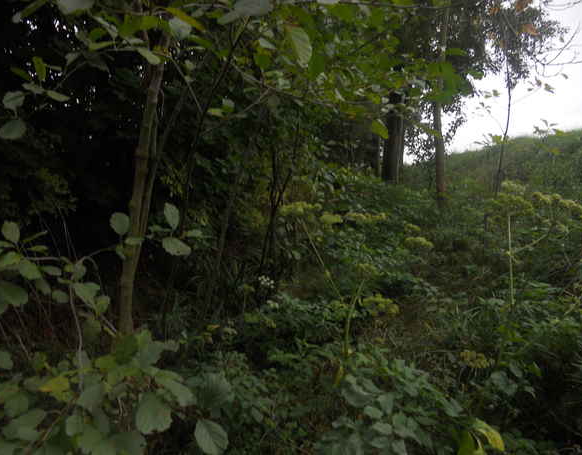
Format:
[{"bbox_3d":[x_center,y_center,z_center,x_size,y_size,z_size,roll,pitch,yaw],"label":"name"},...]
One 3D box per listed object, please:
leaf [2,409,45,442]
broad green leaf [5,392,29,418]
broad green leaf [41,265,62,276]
[{"bbox_3d":[-0.535,0.398,0.950,0.086,0.061,0.050,-2,5,-30],"label":"leaf"},{"bbox_3d":[-0.607,0.395,1.050,0.056,0.052,0.040,-2,5,-31],"label":"broad green leaf"},{"bbox_3d":[-0.709,0.127,1.400,0.063,0.032,0.040,-2,4,-27],"label":"broad green leaf"}]

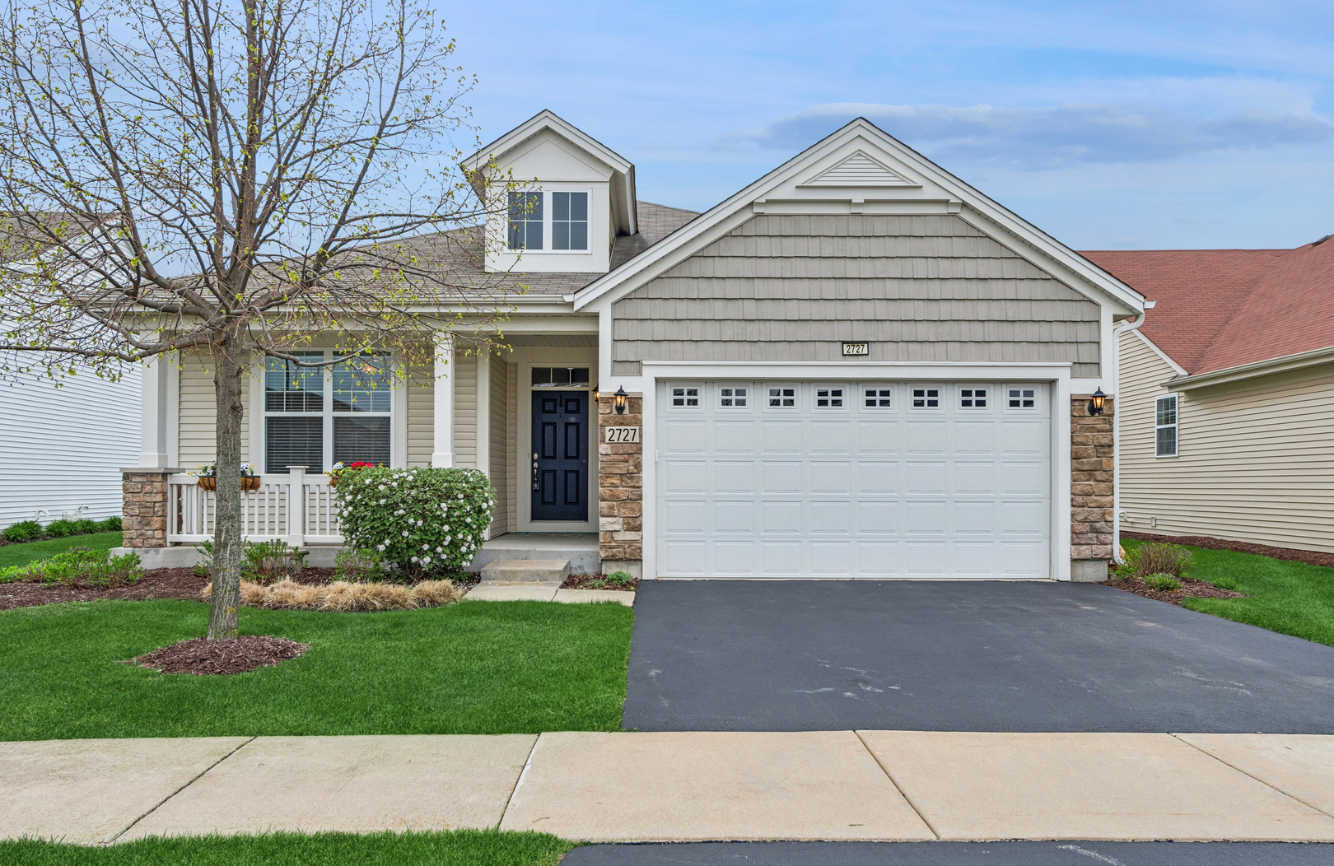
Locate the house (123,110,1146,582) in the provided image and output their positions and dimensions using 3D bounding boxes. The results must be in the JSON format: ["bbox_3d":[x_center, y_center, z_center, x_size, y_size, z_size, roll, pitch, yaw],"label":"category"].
[{"bbox_3d":[-0.800,-1.250,17.600,13.100,6.500,14.200,0,-1,0],"label":"house"}]

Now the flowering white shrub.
[{"bbox_3d":[-2.980,1.050,10.550,1.850,1.320,1.600,0,-1,0],"label":"flowering white shrub"}]

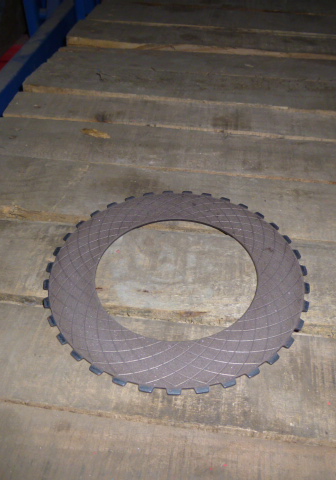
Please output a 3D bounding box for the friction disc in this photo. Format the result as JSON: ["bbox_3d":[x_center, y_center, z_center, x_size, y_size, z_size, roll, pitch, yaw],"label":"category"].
[{"bbox_3d":[0.008,0.033,0.466,0.264,0.003,0.264,-1,44,1],"label":"friction disc"}]

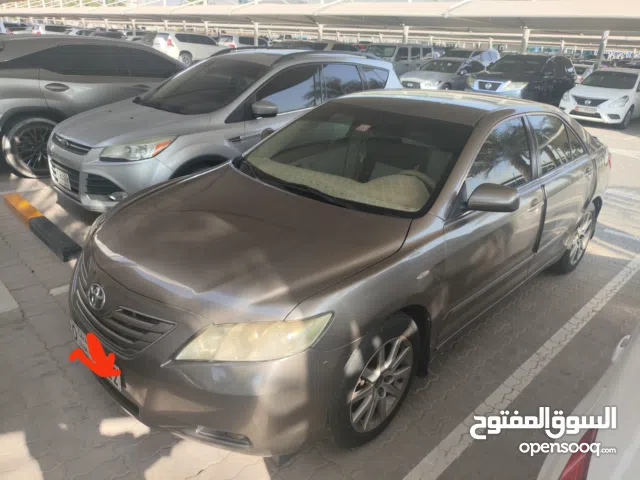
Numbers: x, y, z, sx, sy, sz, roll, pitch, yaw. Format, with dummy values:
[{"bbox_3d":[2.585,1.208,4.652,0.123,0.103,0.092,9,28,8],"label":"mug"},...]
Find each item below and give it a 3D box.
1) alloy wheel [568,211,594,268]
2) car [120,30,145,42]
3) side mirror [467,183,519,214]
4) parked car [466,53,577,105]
[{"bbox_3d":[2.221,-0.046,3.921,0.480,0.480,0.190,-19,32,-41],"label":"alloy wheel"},{"bbox_3d":[-16.689,-19.437,43.612,1.880,1.800,4.700,24,31,39],"label":"car"},{"bbox_3d":[0.834,-0.198,2.121,0.140,0.150,0.220,-19,32,-41],"label":"side mirror"},{"bbox_3d":[6.647,-5.237,14.812,1.960,1.780,5.000,24,31,39],"label":"parked car"}]

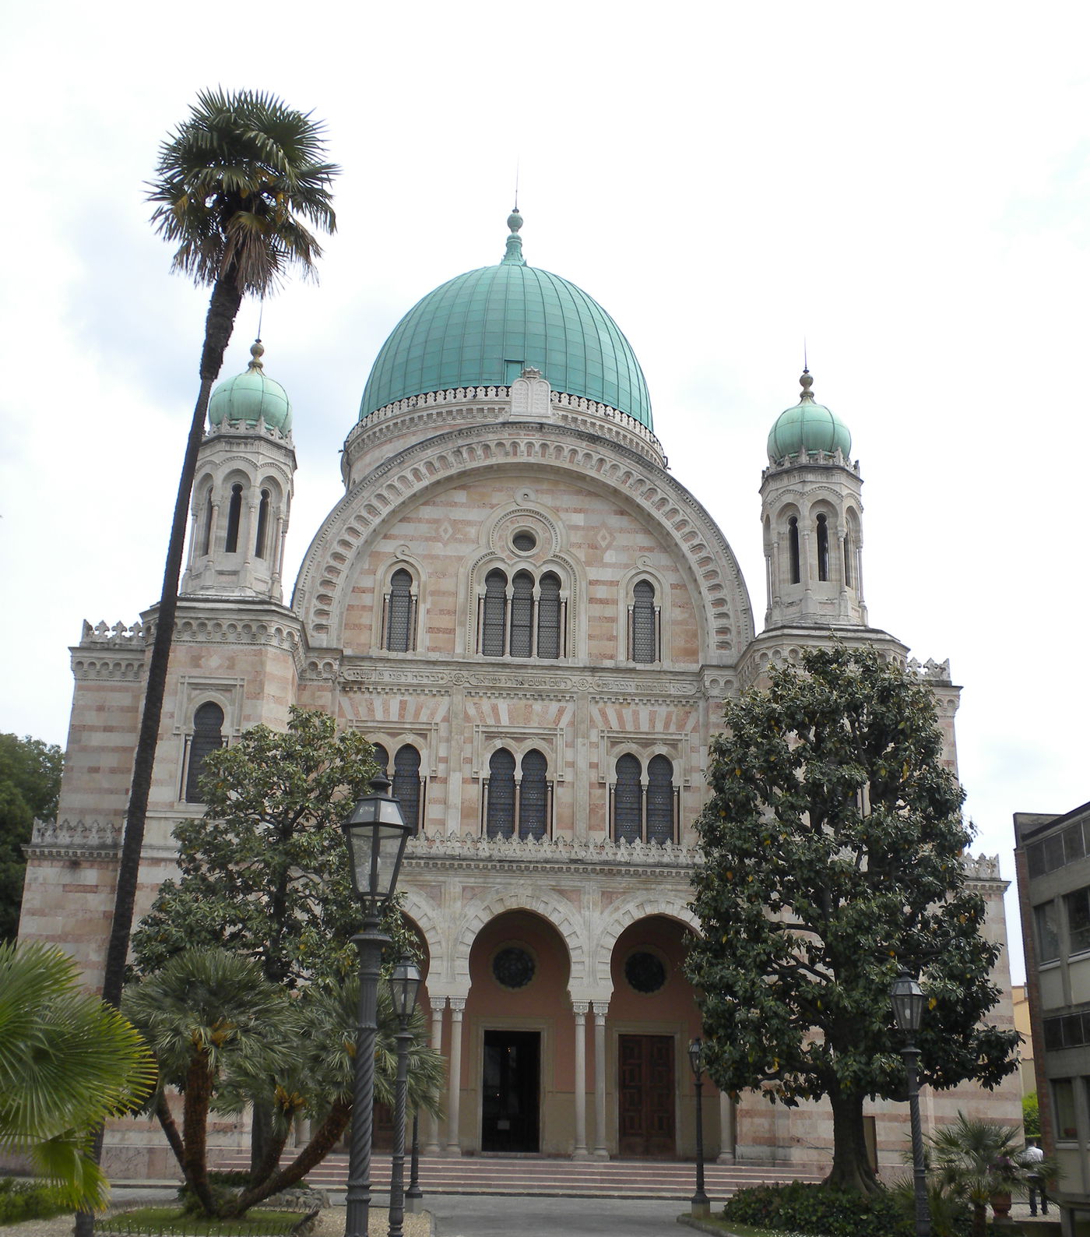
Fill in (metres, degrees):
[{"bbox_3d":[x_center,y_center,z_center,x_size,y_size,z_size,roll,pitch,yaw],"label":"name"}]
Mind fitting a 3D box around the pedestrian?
[{"bbox_3d":[11.547,13.143,36.553,0.520,1.650,0.340,-2,-18,11],"label":"pedestrian"}]

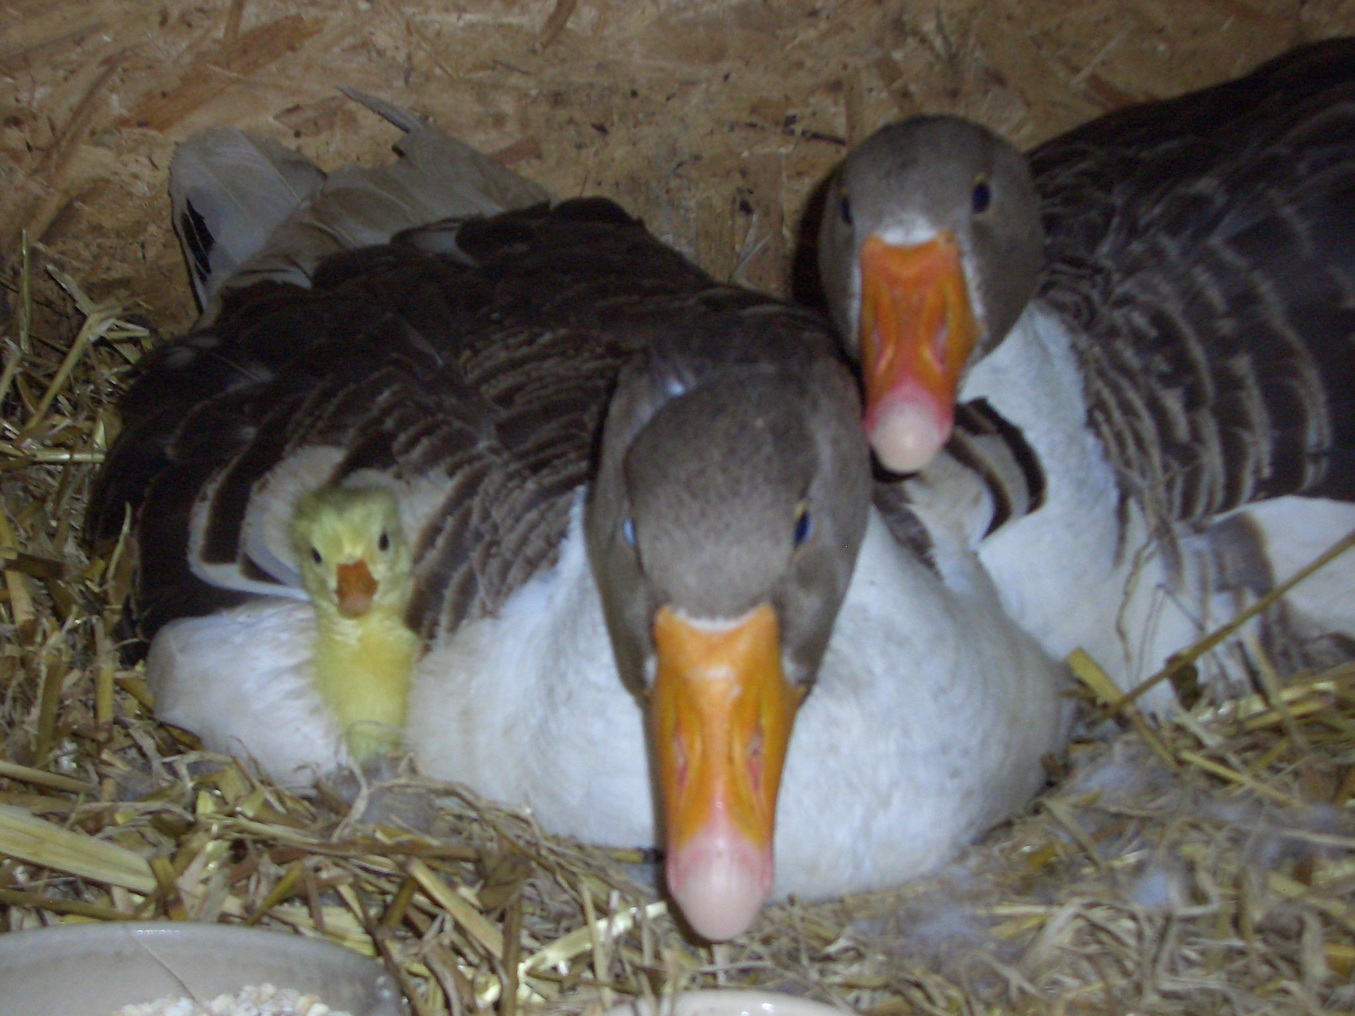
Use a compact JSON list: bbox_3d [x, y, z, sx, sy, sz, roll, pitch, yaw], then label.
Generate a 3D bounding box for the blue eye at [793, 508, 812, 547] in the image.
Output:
[{"bbox_3d":[0.030,0.005,0.585,0.005,0.009,0.009,3,51,28],"label":"blue eye"}]

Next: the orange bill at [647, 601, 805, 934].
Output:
[{"bbox_3d":[0.012,0.061,0.560,0.036,0.036,0.075,-1,52,5],"label":"orange bill"}]

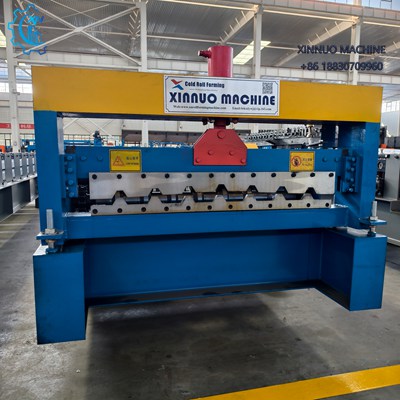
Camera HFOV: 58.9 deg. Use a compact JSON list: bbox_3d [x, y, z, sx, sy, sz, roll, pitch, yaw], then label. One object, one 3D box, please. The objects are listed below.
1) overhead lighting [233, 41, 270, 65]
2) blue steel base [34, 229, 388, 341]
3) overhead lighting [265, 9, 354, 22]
[{"bbox_3d":[3.644,-10.786,26.226,1.150,0.150,4.700,-1,4,-13],"label":"overhead lighting"},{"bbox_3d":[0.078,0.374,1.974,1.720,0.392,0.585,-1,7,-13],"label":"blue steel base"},{"bbox_3d":[6.021,-10.080,19.404,5.510,0.200,0.200,-1,7,-13],"label":"overhead lighting"}]

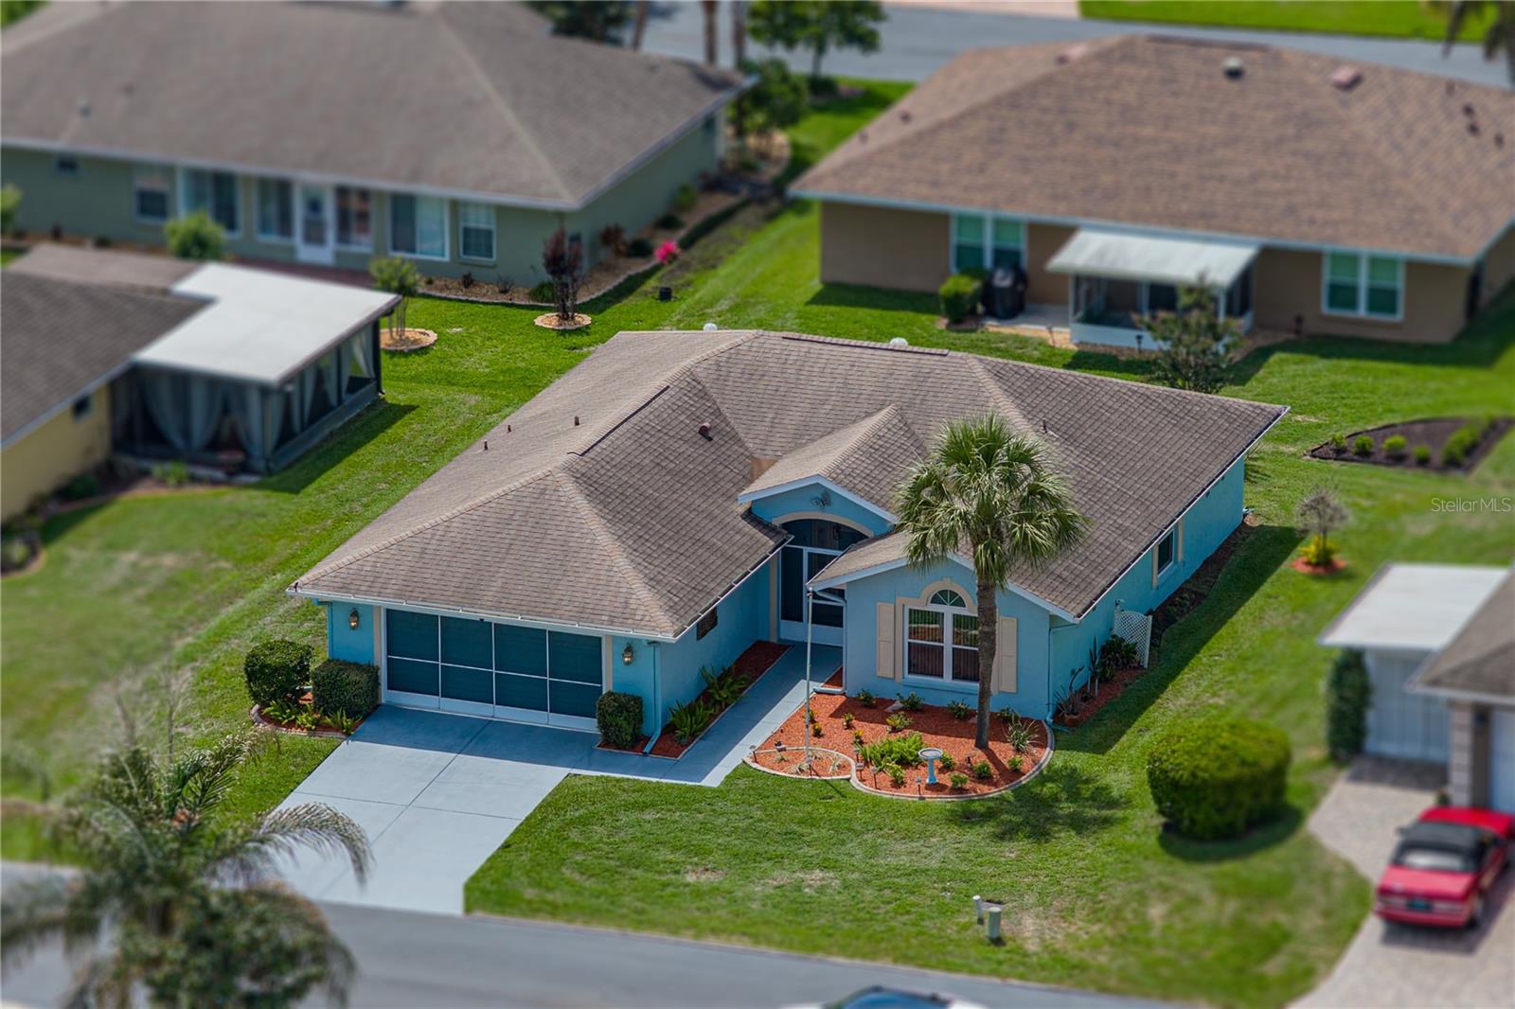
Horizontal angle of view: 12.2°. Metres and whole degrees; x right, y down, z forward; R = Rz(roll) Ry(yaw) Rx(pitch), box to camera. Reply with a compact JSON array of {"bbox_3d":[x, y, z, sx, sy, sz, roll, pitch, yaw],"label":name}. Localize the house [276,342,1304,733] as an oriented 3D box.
[{"bbox_3d":[0.960,-0.087,149.049,15.657,4.751,18.226,7,20,20],"label":"house"}]

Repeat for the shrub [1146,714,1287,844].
[{"bbox_3d":[8.999,5.269,137.954,2.800,1.800,2.800,0,19,0],"label":"shrub"}]

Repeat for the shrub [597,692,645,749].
[{"bbox_3d":[-2.760,4.345,142.109,0.850,0.970,0.820,7,20,20],"label":"shrub"}]

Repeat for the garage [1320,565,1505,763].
[{"bbox_3d":[13.421,3.211,142.749,2.800,2.500,5.100,7,20,20],"label":"garage"}]

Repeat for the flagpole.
[{"bbox_3d":[1.041,3.429,140.379,0.100,3.780,0.100,8,20,20],"label":"flagpole"}]

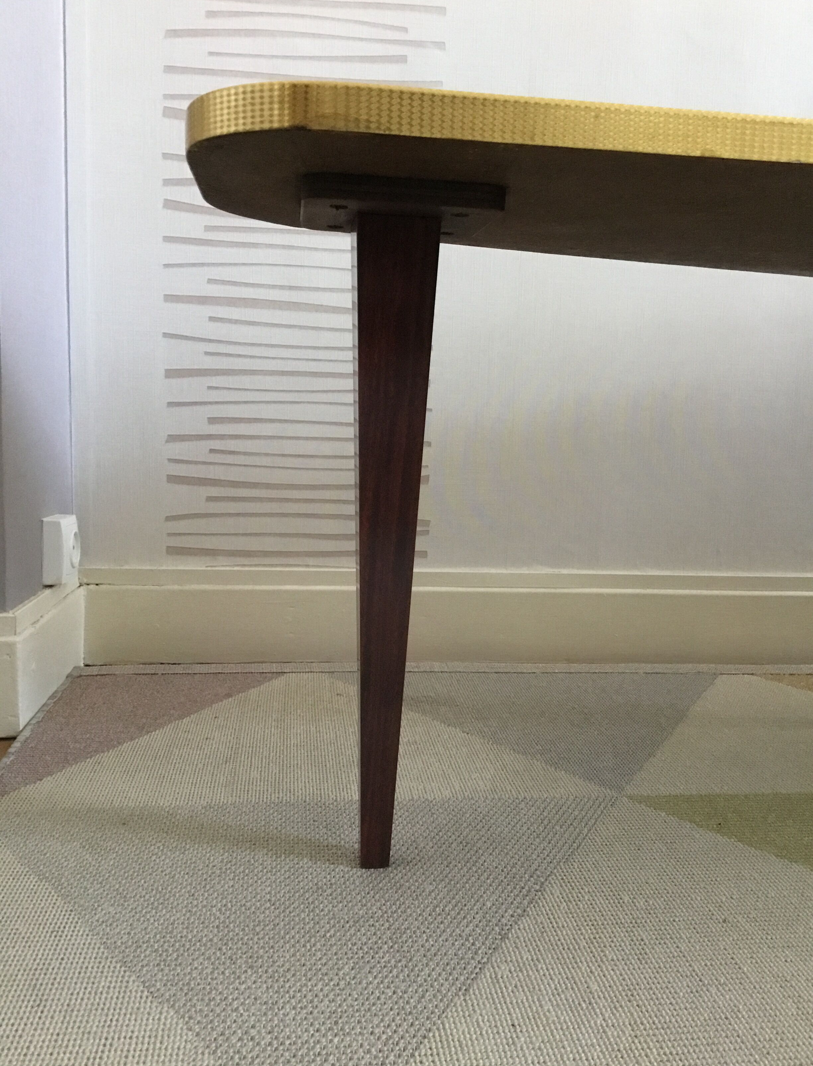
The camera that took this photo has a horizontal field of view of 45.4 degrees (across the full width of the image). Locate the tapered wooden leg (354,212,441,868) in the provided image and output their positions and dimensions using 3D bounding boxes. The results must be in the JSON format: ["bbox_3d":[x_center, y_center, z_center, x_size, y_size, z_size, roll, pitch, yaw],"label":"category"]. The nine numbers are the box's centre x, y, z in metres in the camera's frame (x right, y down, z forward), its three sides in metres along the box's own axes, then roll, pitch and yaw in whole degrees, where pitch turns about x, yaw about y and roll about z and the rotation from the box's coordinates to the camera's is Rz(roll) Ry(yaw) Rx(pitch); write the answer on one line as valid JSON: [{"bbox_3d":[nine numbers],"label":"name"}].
[{"bbox_3d":[-0.015,0.015,0.648,0.052,0.430,0.050,1,7,-7],"label":"tapered wooden leg"}]

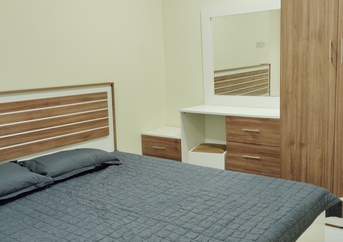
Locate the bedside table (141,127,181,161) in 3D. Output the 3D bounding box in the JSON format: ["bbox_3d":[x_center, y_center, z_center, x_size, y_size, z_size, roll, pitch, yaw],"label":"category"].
[{"bbox_3d":[0.042,0.382,3.881,0.498,0.538,0.454,5,11,37],"label":"bedside table"}]

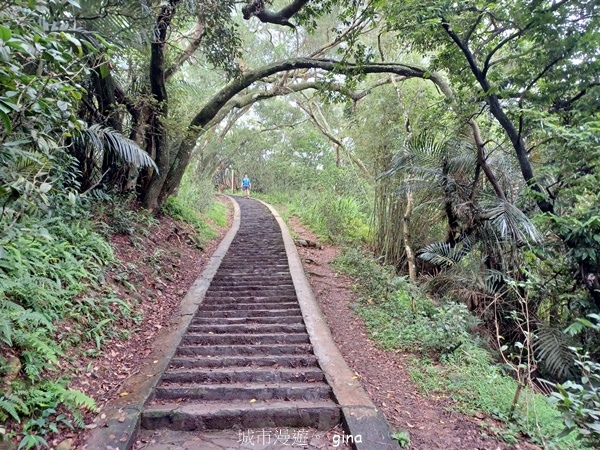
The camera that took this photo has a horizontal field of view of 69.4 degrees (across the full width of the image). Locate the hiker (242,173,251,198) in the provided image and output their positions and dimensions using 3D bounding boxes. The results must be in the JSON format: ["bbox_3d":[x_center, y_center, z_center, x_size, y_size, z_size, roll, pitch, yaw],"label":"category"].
[{"bbox_3d":[-3.490,-2.570,28.300,0.560,1.680,0.360,1,-5,-9],"label":"hiker"}]

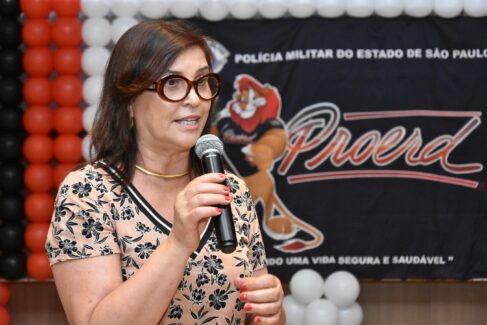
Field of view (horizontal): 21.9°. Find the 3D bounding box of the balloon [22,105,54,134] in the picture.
[{"bbox_3d":[-0.910,-0.190,5.600,0.131,0.131,0.131,-1,2,0],"label":"balloon"}]

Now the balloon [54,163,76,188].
[{"bbox_3d":[-0.641,0.059,4.600,0.107,0.107,0.107,0,2,0],"label":"balloon"}]

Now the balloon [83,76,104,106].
[{"bbox_3d":[-0.470,-0.229,4.050,0.094,0.094,0.097,-1,0,0],"label":"balloon"}]

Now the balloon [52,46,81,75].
[{"bbox_3d":[-0.642,-0.371,4.600,0.107,0.107,0.107,0,2,0],"label":"balloon"}]

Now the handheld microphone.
[{"bbox_3d":[-0.046,0.052,2.250,0.052,0.230,0.052,-11,-25,0],"label":"handheld microphone"}]

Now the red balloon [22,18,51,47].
[{"bbox_3d":[-0.917,-0.579,5.600,0.131,0.131,0.131,-1,2,0],"label":"red balloon"}]

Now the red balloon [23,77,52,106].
[{"bbox_3d":[-0.750,-0.260,4.600,0.107,0.107,0.107,0,2,0],"label":"red balloon"}]

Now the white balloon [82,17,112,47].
[{"bbox_3d":[-0.651,-0.583,5.600,0.131,0.131,0.131,-1,2,0],"label":"white balloon"}]

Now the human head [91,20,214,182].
[{"bbox_3d":[-0.166,-0.112,2.300,0.200,0.290,0.235,-1,0,-35],"label":"human head"}]

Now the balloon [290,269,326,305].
[{"bbox_3d":[0.263,0.507,5.150,0.141,0.141,0.141,-1,2,0],"label":"balloon"}]

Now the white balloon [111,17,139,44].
[{"bbox_3d":[-0.429,-0.479,4.600,0.107,0.107,0.107,0,2,0],"label":"white balloon"}]

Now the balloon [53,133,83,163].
[{"bbox_3d":[-0.564,-0.043,4.050,0.094,0.094,0.097,-1,0,0],"label":"balloon"}]

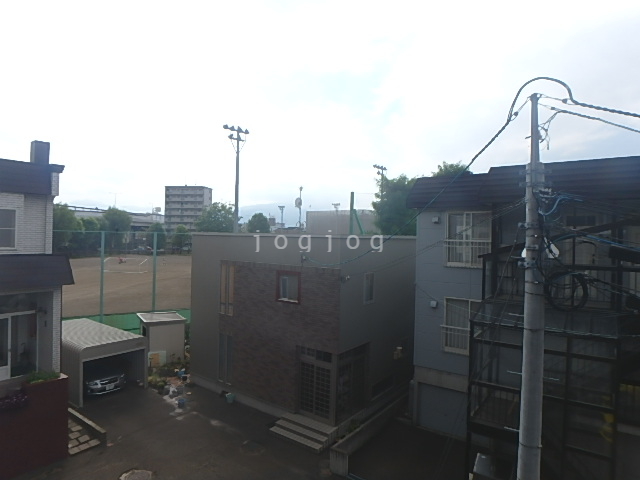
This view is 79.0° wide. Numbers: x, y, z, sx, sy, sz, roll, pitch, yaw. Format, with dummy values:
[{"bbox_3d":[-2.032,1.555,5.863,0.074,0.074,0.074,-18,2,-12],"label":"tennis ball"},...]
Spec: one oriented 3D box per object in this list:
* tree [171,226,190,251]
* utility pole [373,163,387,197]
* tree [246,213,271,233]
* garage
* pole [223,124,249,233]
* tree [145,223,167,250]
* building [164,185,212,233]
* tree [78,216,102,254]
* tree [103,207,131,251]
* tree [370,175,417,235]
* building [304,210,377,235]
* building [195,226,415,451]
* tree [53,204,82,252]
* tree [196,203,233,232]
[{"bbox_3d":[-49.042,-0.529,137.000,7.230,9.880,7.230,1,0,0],"label":"tree"},{"bbox_3d":[8.393,-1.614,54.500,0.700,17.200,2.700,1,1,41],"label":"utility pole"},{"bbox_3d":[-15.062,-0.689,95.011,6.500,11.931,6.500,1,1,0],"label":"tree"},{"bbox_3d":[-11.643,5.728,19.256,6.600,2.420,2.840,1,0,38],"label":"garage"},{"bbox_3d":[-7.769,-1.901,36.000,0.700,17.100,2.700,1,1,41],"label":"pole"},{"bbox_3d":[-57.862,-0.882,137.000,7.590,10.580,7.590,1,0,0],"label":"tree"},{"bbox_3d":[-53.700,-8.500,160.000,16.000,26.200,10.000,1,1,6],"label":"building"},{"bbox_3d":[-71.516,-1.246,121.000,7.480,12.150,7.480,1,0,0],"label":"tree"},{"bbox_3d":[-68.130,-3.432,130.000,9.370,15.570,9.370,1,0,0],"label":"tree"},{"bbox_3d":[9.704,-0.556,48.000,7.200,14.800,7.200,1,1,0],"label":"tree"},{"bbox_3d":[6.922,-1.420,115.586,18.900,13.668,12.500,2,1,36],"label":"building"},{"bbox_3d":[-0.490,3.166,18.192,7.922,6.750,7.246,2,1,36],"label":"building"},{"bbox_3d":[-71.813,-2.550,110.000,9.000,14.800,9.000,1,1,0],"label":"tree"},{"bbox_3d":[-26.105,-1.749,97.000,10.490,15.240,10.490,1,0,0],"label":"tree"}]

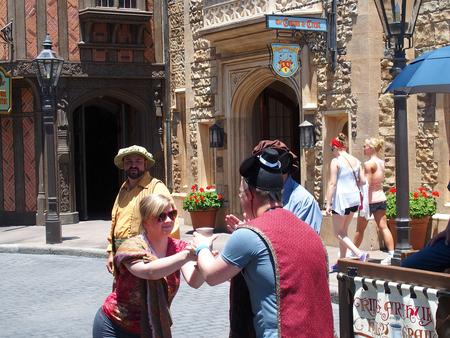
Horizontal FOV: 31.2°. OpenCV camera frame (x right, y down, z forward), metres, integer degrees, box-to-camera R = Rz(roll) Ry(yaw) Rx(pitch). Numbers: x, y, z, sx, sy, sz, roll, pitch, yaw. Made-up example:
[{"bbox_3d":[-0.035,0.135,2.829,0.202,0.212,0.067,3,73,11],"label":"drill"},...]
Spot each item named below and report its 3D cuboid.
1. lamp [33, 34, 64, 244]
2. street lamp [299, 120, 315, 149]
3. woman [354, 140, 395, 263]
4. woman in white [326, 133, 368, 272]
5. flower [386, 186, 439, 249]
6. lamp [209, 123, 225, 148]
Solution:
[{"bbox_3d":[-2.840,-0.483,13.200,0.500,3.420,0.500,0,2,34],"label":"lamp"},{"bbox_3d":[1.284,-0.540,12.700,0.270,0.440,0.260,-3,2,-34],"label":"street lamp"},{"bbox_3d":[1.879,0.402,10.450,0.450,1.620,0.620,-3,2,-43],"label":"woman"},{"bbox_3d":[1.481,0.405,9.750,0.470,1.670,0.550,-3,2,-38],"label":"woman in white"},{"bbox_3d":[2.651,0.707,11.400,0.700,0.910,0.720,-1,2,0],"label":"flower"},{"bbox_3d":[-0.150,-0.599,14.200,0.280,0.460,0.270,-3,2,-34],"label":"lamp"}]

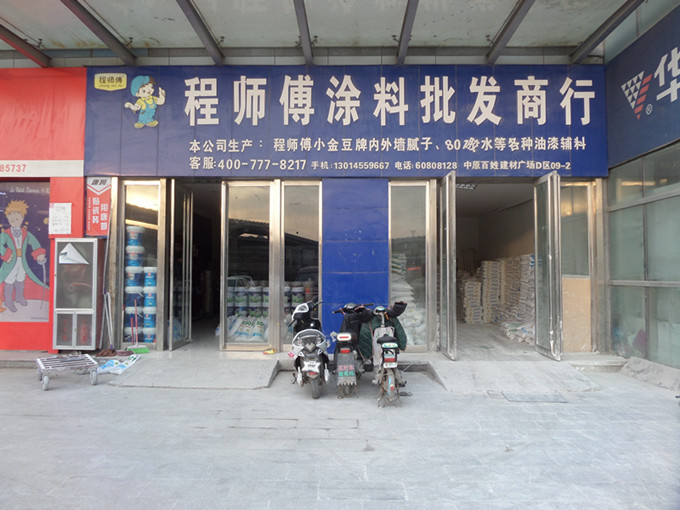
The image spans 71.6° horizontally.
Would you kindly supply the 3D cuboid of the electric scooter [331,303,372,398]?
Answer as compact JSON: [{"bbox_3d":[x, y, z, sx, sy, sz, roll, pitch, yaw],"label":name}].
[{"bbox_3d":[0.139,1.196,6.225,0.600,1.070,1.620,0,-2,3],"label":"electric scooter"}]

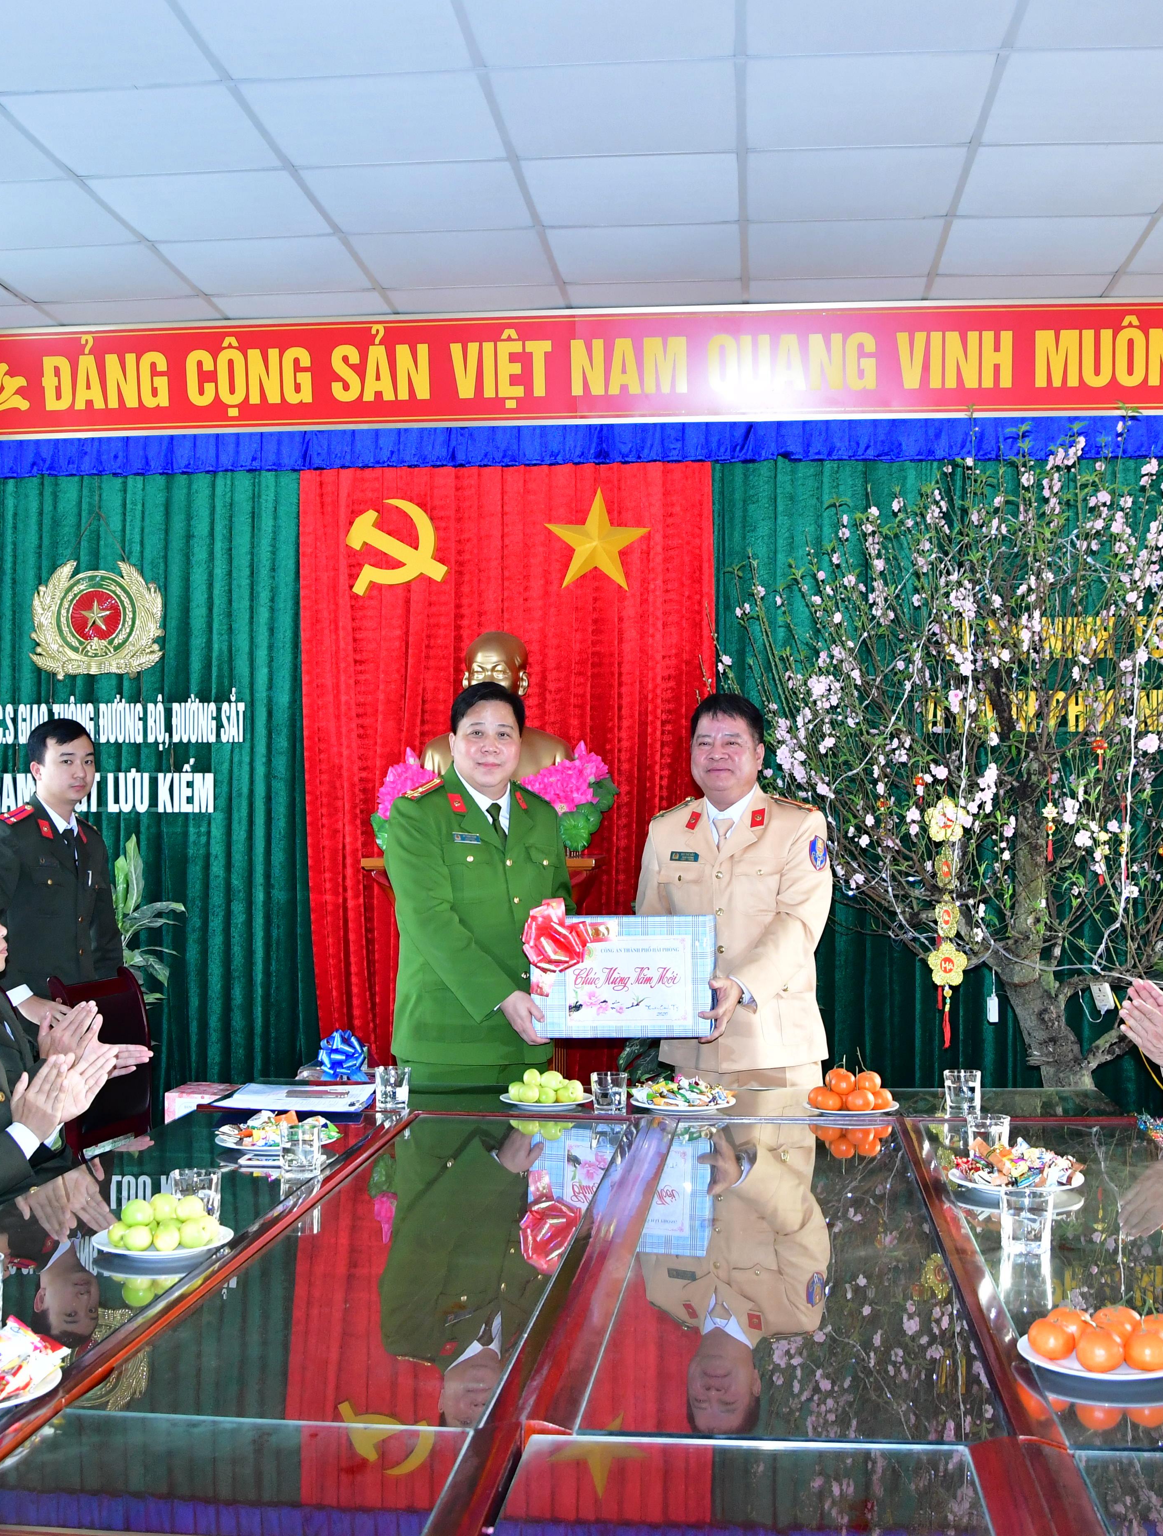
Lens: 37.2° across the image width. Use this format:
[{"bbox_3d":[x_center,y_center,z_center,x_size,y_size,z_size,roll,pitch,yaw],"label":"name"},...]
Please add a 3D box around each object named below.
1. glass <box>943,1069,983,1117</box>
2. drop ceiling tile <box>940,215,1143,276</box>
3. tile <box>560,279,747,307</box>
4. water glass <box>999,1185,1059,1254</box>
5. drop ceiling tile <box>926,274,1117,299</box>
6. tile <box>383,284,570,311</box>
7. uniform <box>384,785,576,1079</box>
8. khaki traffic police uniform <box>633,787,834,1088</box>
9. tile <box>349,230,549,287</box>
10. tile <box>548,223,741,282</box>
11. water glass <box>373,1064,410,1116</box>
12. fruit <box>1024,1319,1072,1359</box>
[{"bbox_3d":[0.780,0.668,3.540,0.077,0.087,0.077,0,-1,5],"label":"glass"},{"bbox_3d":[1.398,-1.601,5.271,0.600,0.020,0.580,0,-1,6],"label":"drop ceiling tile"},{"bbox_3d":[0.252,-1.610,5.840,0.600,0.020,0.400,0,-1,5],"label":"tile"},{"bbox_3d":[0.638,0.650,2.477,0.076,0.085,0.076,0,-1,5],"label":"water glass"},{"bbox_3d":[1.442,-1.594,5.705,0.600,0.020,0.330,0,-1,6],"label":"drop ceiling tile"},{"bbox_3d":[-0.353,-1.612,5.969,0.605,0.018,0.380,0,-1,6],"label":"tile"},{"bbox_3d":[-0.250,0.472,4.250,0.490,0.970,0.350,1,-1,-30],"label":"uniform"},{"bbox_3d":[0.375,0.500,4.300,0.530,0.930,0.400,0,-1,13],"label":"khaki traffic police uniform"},{"bbox_3d":[-0.399,-1.623,5.497,0.595,0.018,0.570,0,-1,6],"label":"tile"},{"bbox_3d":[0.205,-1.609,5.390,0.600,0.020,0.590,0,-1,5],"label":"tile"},{"bbox_3d":[-0.406,0.692,3.721,0.073,0.092,0.073,0,-1,6],"label":"water glass"},{"bbox_3d":[0.528,0.645,1.950,0.054,0.048,0.054,0,-1,5],"label":"fruit"}]

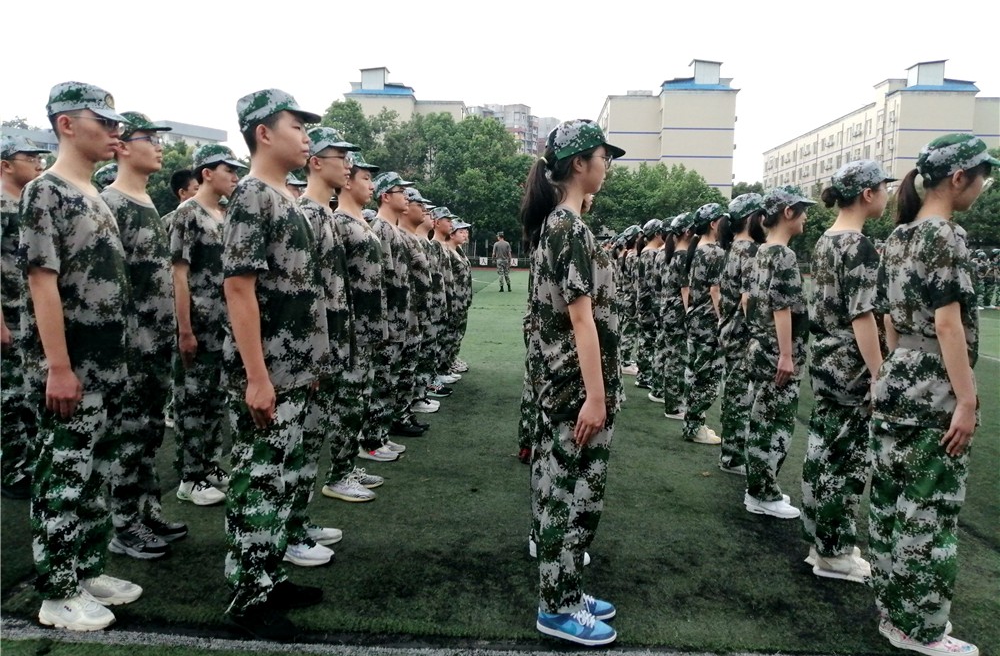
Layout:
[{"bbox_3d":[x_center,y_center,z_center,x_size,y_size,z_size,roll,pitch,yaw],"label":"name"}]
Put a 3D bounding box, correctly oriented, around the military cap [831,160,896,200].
[{"bbox_3d":[1.440,-0.578,2.954,0.246,0.147,0.185,2,6,2],"label":"military cap"}]

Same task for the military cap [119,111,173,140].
[{"bbox_3d":[-1.431,-0.809,2.991,0.275,0.125,0.180,1,6,3],"label":"military cap"}]

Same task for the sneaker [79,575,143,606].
[{"bbox_3d":[-1.426,0.921,2.710,0.290,0.120,0.110,1,5,-3],"label":"sneaker"}]

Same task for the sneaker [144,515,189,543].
[{"bbox_3d":[-1.513,0.864,3.267,0.285,0.115,0.105,0,6,-11],"label":"sneaker"}]

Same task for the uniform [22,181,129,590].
[{"bbox_3d":[-1.442,0.195,2.552,0.330,1.472,0.480,1,5,3],"label":"uniform"}]

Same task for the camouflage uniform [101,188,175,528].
[{"bbox_3d":[-1.515,0.133,3.090,0.300,1.390,0.470,1,6,3],"label":"camouflage uniform"}]

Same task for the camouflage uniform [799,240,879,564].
[{"bbox_3d":[1.393,0.273,3.048,0.290,1.330,0.430,2,6,2],"label":"camouflage uniform"}]

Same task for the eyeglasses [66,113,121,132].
[{"bbox_3d":[-1.298,-0.656,2.406,0.145,0.045,0.140,1,6,3],"label":"eyeglasses"}]

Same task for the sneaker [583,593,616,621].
[{"bbox_3d":[0.282,0.974,2.674,0.270,0.110,0.100,1,6,-9],"label":"sneaker"}]

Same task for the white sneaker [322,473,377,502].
[{"bbox_3d":[-0.779,0.824,3.889,0.300,0.115,0.108,3,6,18],"label":"white sneaker"}]

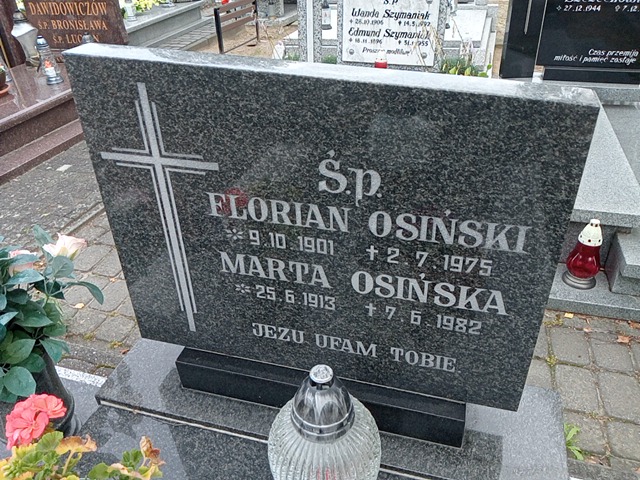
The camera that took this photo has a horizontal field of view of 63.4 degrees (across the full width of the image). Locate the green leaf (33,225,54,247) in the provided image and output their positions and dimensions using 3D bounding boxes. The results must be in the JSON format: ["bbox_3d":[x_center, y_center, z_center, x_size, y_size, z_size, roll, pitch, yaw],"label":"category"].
[{"bbox_3d":[-0.557,-0.005,1.043,0.040,0.045,0.027,-20,37,-27],"label":"green leaf"}]

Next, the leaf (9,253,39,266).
[{"bbox_3d":[-0.596,0.039,1.037,0.058,0.018,0.036,-22,37,-29],"label":"leaf"}]

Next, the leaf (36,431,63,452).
[{"bbox_3d":[-0.408,0.304,0.780,0.030,0.014,0.039,42,54,12],"label":"leaf"}]

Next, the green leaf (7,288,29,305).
[{"bbox_3d":[-0.525,0.098,0.900,0.043,0.013,0.030,21,50,5],"label":"green leaf"}]

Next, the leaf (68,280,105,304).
[{"bbox_3d":[-0.459,0.103,1.018,0.068,0.030,0.037,-18,36,-25],"label":"leaf"}]

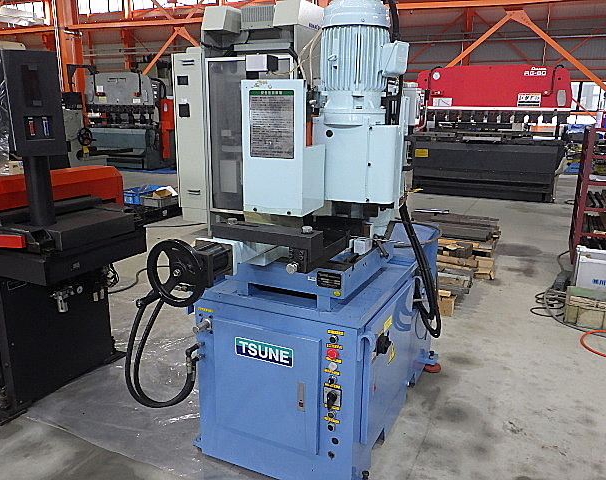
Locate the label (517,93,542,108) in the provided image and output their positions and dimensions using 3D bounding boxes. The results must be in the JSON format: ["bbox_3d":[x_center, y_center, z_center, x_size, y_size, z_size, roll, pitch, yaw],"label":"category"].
[{"bbox_3d":[3.624,-2.229,8.272,0.358,0.209,0.006,8,16,26],"label":"label"}]

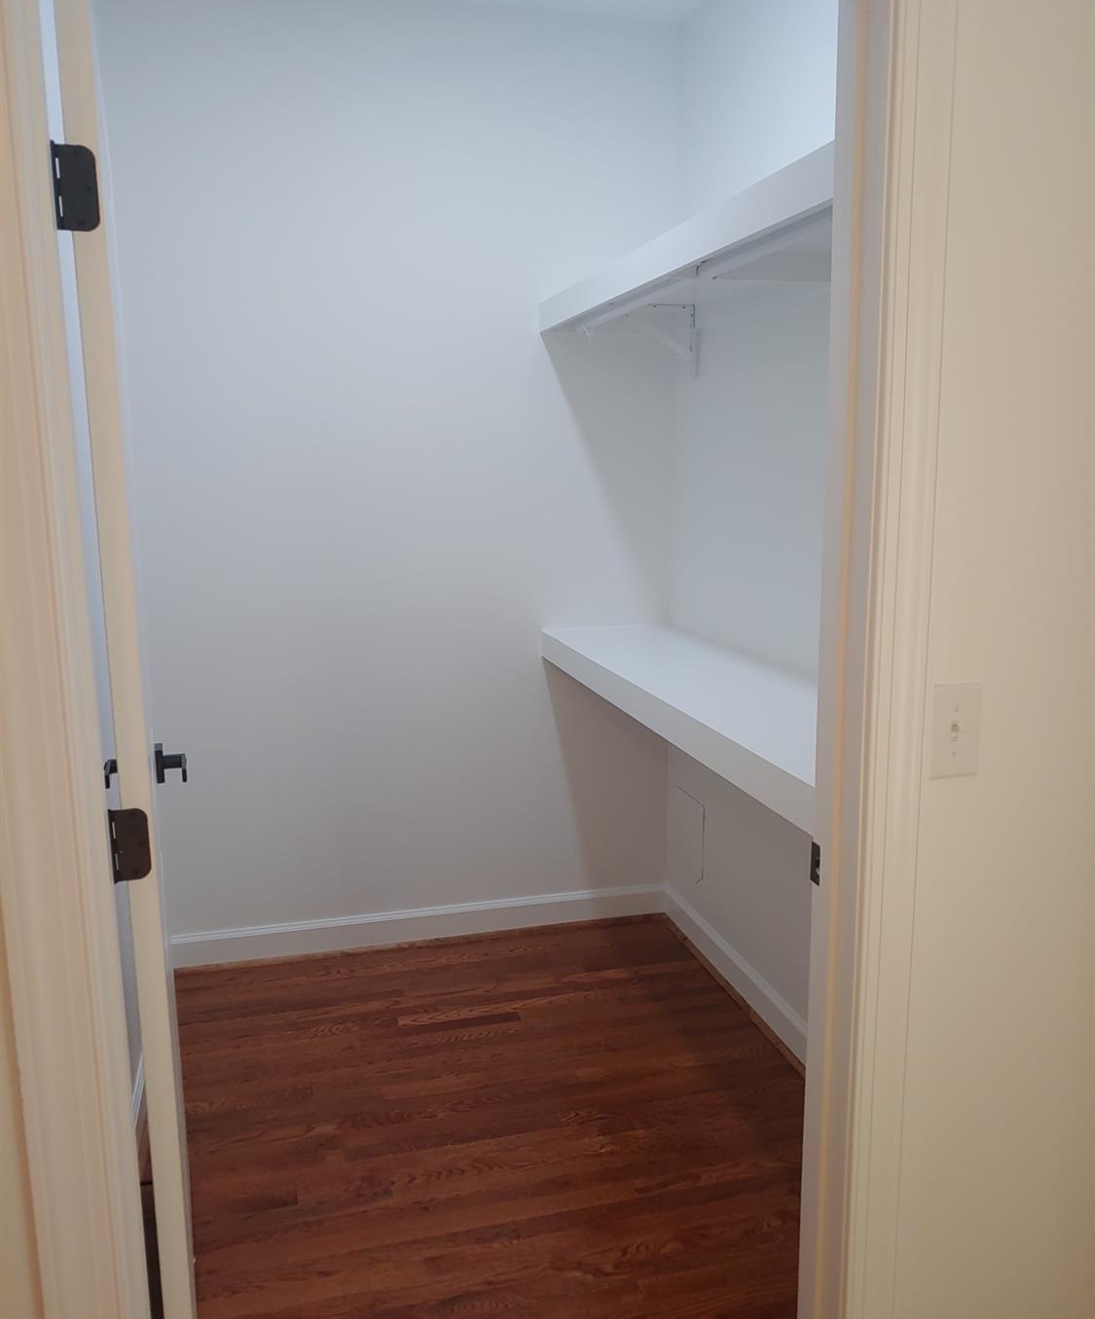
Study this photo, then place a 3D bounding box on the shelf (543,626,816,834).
[{"bbox_3d":[0.408,0.094,2.438,0.407,0.084,1.742,-3,11,-15],"label":"shelf"}]

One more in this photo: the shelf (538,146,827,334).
[{"bbox_3d":[0.398,-0.838,2.268,0.407,0.084,1.742,-3,11,-15],"label":"shelf"}]

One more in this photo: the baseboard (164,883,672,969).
[{"bbox_3d":[-0.376,0.832,3.283,1.575,0.114,0.018,-3,11,-13],"label":"baseboard"}]

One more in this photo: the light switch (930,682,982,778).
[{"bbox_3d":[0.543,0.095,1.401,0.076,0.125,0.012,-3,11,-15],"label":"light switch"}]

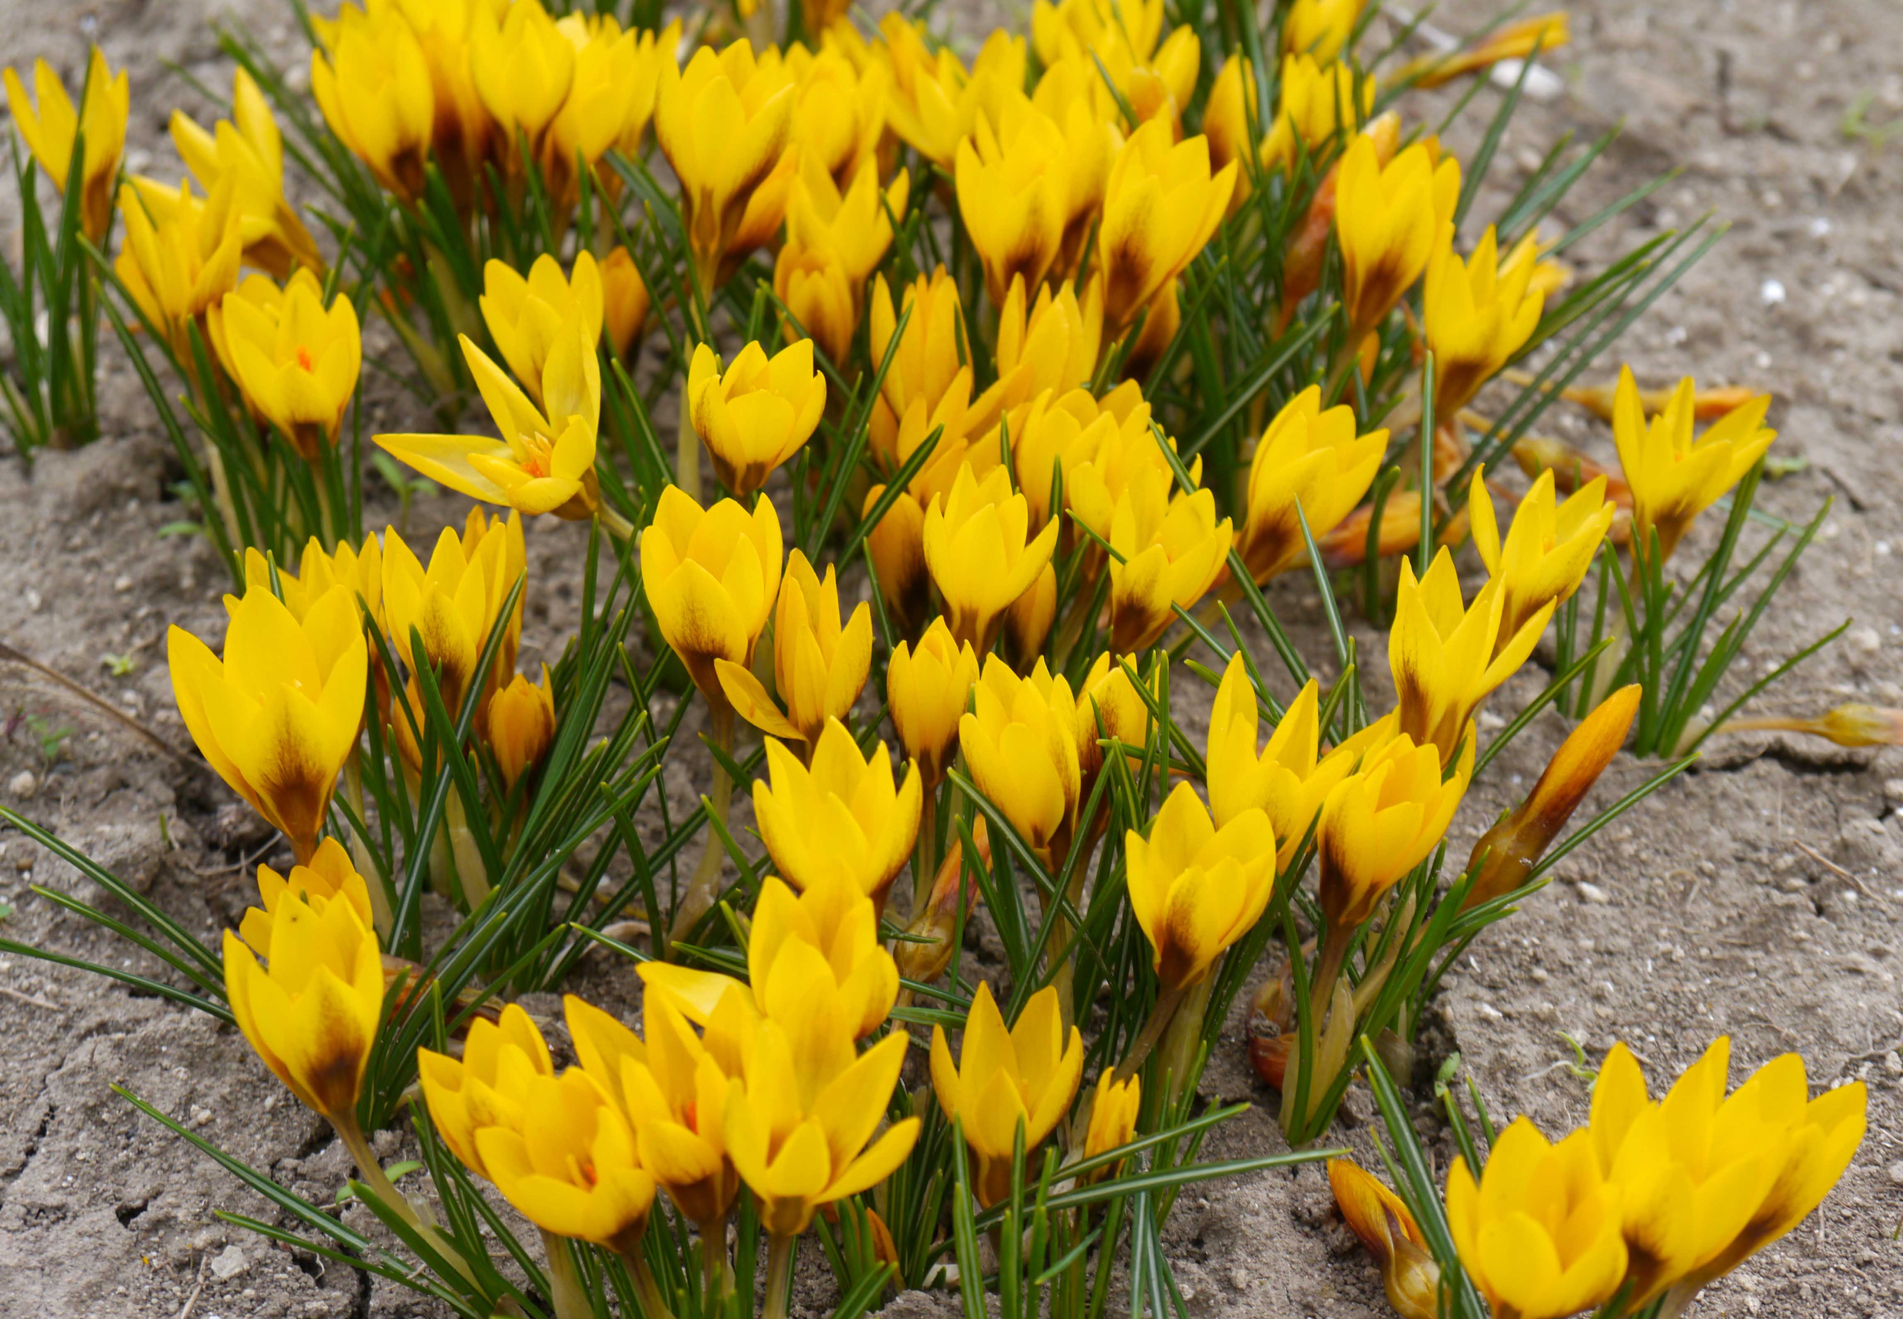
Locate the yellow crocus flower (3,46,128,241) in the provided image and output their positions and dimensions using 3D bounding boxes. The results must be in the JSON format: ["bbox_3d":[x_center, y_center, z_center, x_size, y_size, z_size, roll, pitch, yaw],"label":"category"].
[{"bbox_3d":[-0.228,-0.130,1.018,0.032,0.051,0.032,0,38,0],"label":"yellow crocus flower"}]

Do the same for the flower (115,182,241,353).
[{"bbox_3d":[-0.158,-0.079,0.820,0.026,0.037,0.025,-4,36,3],"label":"flower"}]

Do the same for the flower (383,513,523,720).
[{"bbox_3d":[-0.096,-0.007,0.760,0.028,0.040,0.026,-2,35,1],"label":"flower"}]

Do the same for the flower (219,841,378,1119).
[{"bbox_3d":[-0.113,0.059,0.688,0.026,0.045,0.029,-12,39,8],"label":"flower"}]

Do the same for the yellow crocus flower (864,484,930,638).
[{"bbox_3d":[-0.009,-0.018,0.760,0.013,0.035,0.013,-4,36,3],"label":"yellow crocus flower"}]

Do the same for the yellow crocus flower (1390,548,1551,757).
[{"bbox_3d":[0.114,0.002,0.870,0.034,0.048,0.034,5,38,-4],"label":"yellow crocus flower"}]

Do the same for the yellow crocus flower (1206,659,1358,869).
[{"bbox_3d":[0.070,0.026,0.843,0.032,0.048,0.032,2,38,-2],"label":"yellow crocus flower"}]

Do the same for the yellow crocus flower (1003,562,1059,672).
[{"bbox_3d":[0.017,-0.009,0.940,0.017,0.031,0.017,4,38,0],"label":"yellow crocus flower"}]

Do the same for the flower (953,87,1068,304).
[{"bbox_3d":[0.014,-0.104,0.910,0.027,0.048,0.027,-2,32,1],"label":"flower"}]

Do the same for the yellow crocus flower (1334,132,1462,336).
[{"bbox_3d":[0.089,-0.086,0.825,0.024,0.044,0.023,11,35,-8],"label":"yellow crocus flower"}]

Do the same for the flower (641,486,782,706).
[{"bbox_3d":[-0.046,-0.010,0.770,0.028,0.042,0.028,-3,32,2],"label":"flower"}]

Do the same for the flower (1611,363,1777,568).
[{"bbox_3d":[0.148,-0.037,0.793,0.029,0.039,0.028,12,34,-9],"label":"flower"}]

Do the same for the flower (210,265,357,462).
[{"bbox_3d":[-0.138,-0.058,0.818,0.030,0.042,0.028,-7,45,5],"label":"flower"}]

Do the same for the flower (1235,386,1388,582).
[{"bbox_3d":[0.081,-0.038,0.945,0.030,0.045,0.030,27,35,0],"label":"flower"}]

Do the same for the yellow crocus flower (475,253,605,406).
[{"bbox_3d":[-0.102,-0.078,0.990,0.031,0.040,0.031,3,38,0],"label":"yellow crocus flower"}]

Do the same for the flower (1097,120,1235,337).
[{"bbox_3d":[0.052,-0.102,0.971,0.031,0.052,0.031,11,37,-9],"label":"flower"}]

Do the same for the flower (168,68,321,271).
[{"bbox_3d":[-0.179,-0.123,1.030,0.034,0.045,0.034,-25,35,0],"label":"flower"}]

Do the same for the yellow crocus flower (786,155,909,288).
[{"bbox_3d":[-0.021,-0.090,0.840,0.026,0.029,0.025,-2,36,1],"label":"yellow crocus flower"}]

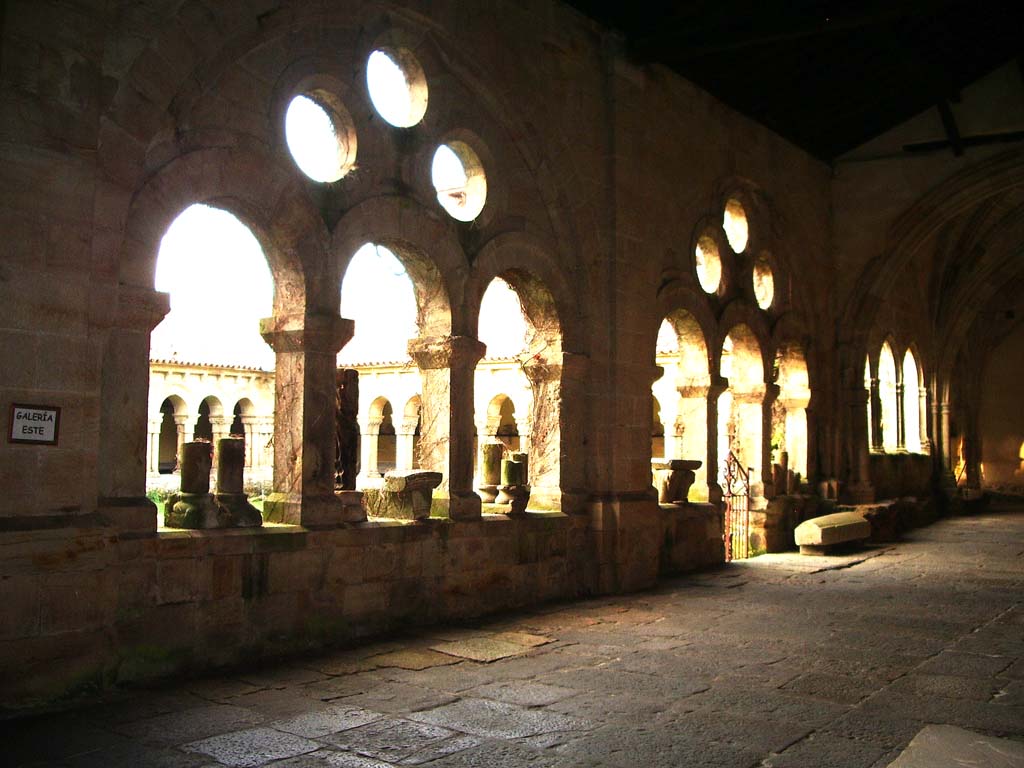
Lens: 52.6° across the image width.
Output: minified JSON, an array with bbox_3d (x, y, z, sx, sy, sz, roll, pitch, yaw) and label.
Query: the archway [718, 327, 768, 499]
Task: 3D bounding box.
[{"bbox_3d":[3.185,0.417,15.218,0.440,2.580,1.620,-3,-5,37],"label":"archway"}]

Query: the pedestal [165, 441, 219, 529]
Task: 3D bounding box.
[{"bbox_3d":[-2.447,0.785,7.919,0.310,0.640,0.310,-3,-5,37],"label":"pedestal"}]

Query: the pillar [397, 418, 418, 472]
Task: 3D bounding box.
[{"bbox_3d":[-3.361,2.026,33.300,0.450,1.800,0.450,-2,-5,31],"label":"pillar"}]

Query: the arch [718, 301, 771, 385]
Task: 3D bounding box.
[{"bbox_3d":[3.191,-0.631,15.293,0.420,1.220,1.820,-3,-5,37],"label":"arch"}]

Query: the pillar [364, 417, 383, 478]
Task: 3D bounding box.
[{"bbox_3d":[-4.195,1.910,31.136,0.420,1.820,0.550,-3,-5,37],"label":"pillar"}]

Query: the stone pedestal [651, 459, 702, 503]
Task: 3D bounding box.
[{"bbox_3d":[2.181,1.314,13.953,0.450,0.600,0.800,-3,-5,37],"label":"stone pedestal"}]

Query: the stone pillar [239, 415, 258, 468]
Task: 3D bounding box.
[{"bbox_3d":[-8.246,1.862,32.402,0.550,1.660,0.420,-3,-5,37],"label":"stone pillar"}]

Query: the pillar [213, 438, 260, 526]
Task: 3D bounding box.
[{"bbox_3d":[-2.189,0.759,8.111,0.350,0.710,0.350,-3,-5,36],"label":"pillar"}]

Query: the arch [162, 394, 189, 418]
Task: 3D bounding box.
[{"bbox_3d":[-11.115,0.734,33.800,0.600,0.780,1.000,-3,-5,40],"label":"arch"}]

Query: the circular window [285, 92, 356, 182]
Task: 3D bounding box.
[{"bbox_3d":[-1.651,-2.018,8.553,0.270,0.790,0.790,-3,-5,36],"label":"circular window"}]

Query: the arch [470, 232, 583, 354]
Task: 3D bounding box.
[{"bbox_3d":[-0.013,-0.948,10.843,0.420,1.150,1.950,-3,-5,36],"label":"arch"}]

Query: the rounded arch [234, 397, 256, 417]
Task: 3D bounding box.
[{"bbox_3d":[-8.788,0.732,33.384,0.600,0.700,0.900,-3,-5,36],"label":"rounded arch"}]

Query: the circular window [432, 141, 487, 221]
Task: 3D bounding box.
[{"bbox_3d":[-0.659,-1.989,10.269,0.400,0.800,0.820,-3,-5,37],"label":"circular window"}]

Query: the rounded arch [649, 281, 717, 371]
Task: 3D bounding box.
[{"bbox_3d":[2.069,-0.752,13.827,0.420,1.240,1.840,-3,-5,37],"label":"rounded arch"}]

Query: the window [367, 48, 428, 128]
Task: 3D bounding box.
[{"bbox_3d":[-1.111,-2.645,9.322,0.270,0.790,0.790,-3,-5,36],"label":"window"}]

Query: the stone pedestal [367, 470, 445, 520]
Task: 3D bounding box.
[{"bbox_3d":[-1.034,1.056,9.834,0.500,0.460,0.520,-3,-5,37],"label":"stone pedestal"}]

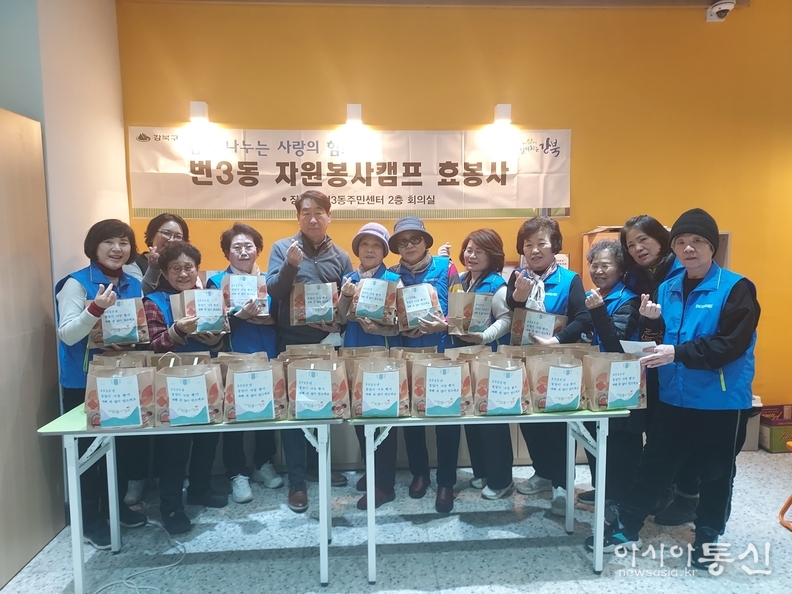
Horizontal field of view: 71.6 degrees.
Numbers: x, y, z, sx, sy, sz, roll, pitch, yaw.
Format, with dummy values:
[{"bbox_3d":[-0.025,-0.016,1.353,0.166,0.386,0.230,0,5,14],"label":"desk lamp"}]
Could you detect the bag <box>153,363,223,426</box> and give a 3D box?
[{"bbox_3d":[-0.849,0.403,2.291,0.252,0.220,0.135,-2,6,-15],"label":"bag"}]

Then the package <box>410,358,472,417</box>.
[{"bbox_3d":[0.198,0.386,2.370,0.258,0.220,0.140,-1,6,-3],"label":"package"}]

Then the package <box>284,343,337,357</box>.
[{"bbox_3d":[-0.408,0.363,2.623,0.250,0.235,0.130,-1,7,-4],"label":"package"}]

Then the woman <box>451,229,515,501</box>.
[{"bbox_3d":[0.513,0.386,3.185,0.450,1.550,0.410,5,8,42],"label":"woman"}]

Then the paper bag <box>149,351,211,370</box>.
[{"bbox_3d":[-0.969,0.378,2.479,0.248,0.233,0.144,-1,5,-5],"label":"paper bag"}]

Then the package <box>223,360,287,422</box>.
[{"bbox_3d":[-0.593,0.397,2.335,0.250,0.235,0.130,-1,7,-8],"label":"package"}]

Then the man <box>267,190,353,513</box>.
[{"bbox_3d":[-0.464,0.298,2.973,0.480,1.725,0.440,-1,7,-4],"label":"man"}]

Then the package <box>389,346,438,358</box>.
[{"bbox_3d":[0.083,0.365,2.588,0.250,0.235,0.130,-1,7,-4],"label":"package"}]

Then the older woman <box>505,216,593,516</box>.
[{"bbox_3d":[0.803,0.370,2.911,0.470,1.585,0.430,1,7,12],"label":"older woman"}]

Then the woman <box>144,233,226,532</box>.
[{"bbox_3d":[-1.092,0.457,2.866,0.437,1.485,0.367,-3,6,-25],"label":"woman"}]

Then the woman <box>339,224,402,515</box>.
[{"bbox_3d":[-0.137,0.380,3.143,0.460,1.580,0.400,1,6,18],"label":"woman"}]

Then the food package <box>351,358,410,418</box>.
[{"bbox_3d":[-0.065,0.389,2.380,0.250,0.235,0.130,-1,7,-4],"label":"food package"}]

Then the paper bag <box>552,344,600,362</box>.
[{"bbox_3d":[0.873,0.350,2.699,0.250,0.220,0.140,-1,6,-5],"label":"paper bag"}]

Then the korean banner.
[{"bbox_3d":[-0.268,-0.831,3.720,2.980,0.610,0.020,-1,7,-4],"label":"korean banner"}]

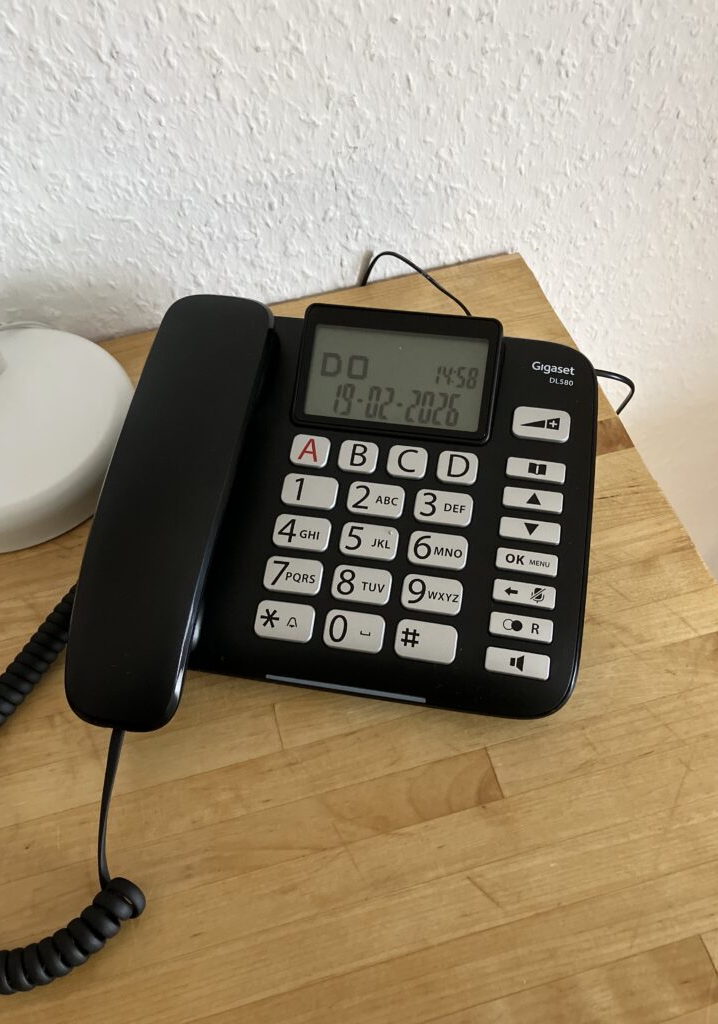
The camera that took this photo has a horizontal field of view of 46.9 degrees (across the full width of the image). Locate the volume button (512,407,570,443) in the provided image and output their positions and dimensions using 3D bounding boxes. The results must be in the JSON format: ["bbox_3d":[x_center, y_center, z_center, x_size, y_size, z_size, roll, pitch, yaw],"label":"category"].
[{"bbox_3d":[0.090,-0.042,0.409,0.028,0.006,0.017,7,70,8],"label":"volume button"}]

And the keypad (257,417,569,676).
[{"bbox_3d":[0.026,0.018,0.391,0.135,0.009,0.107,7,70,8],"label":"keypad"}]

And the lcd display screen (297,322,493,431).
[{"bbox_3d":[0.019,-0.066,0.413,0.086,0.008,0.046,7,87,8],"label":"lcd display screen"}]

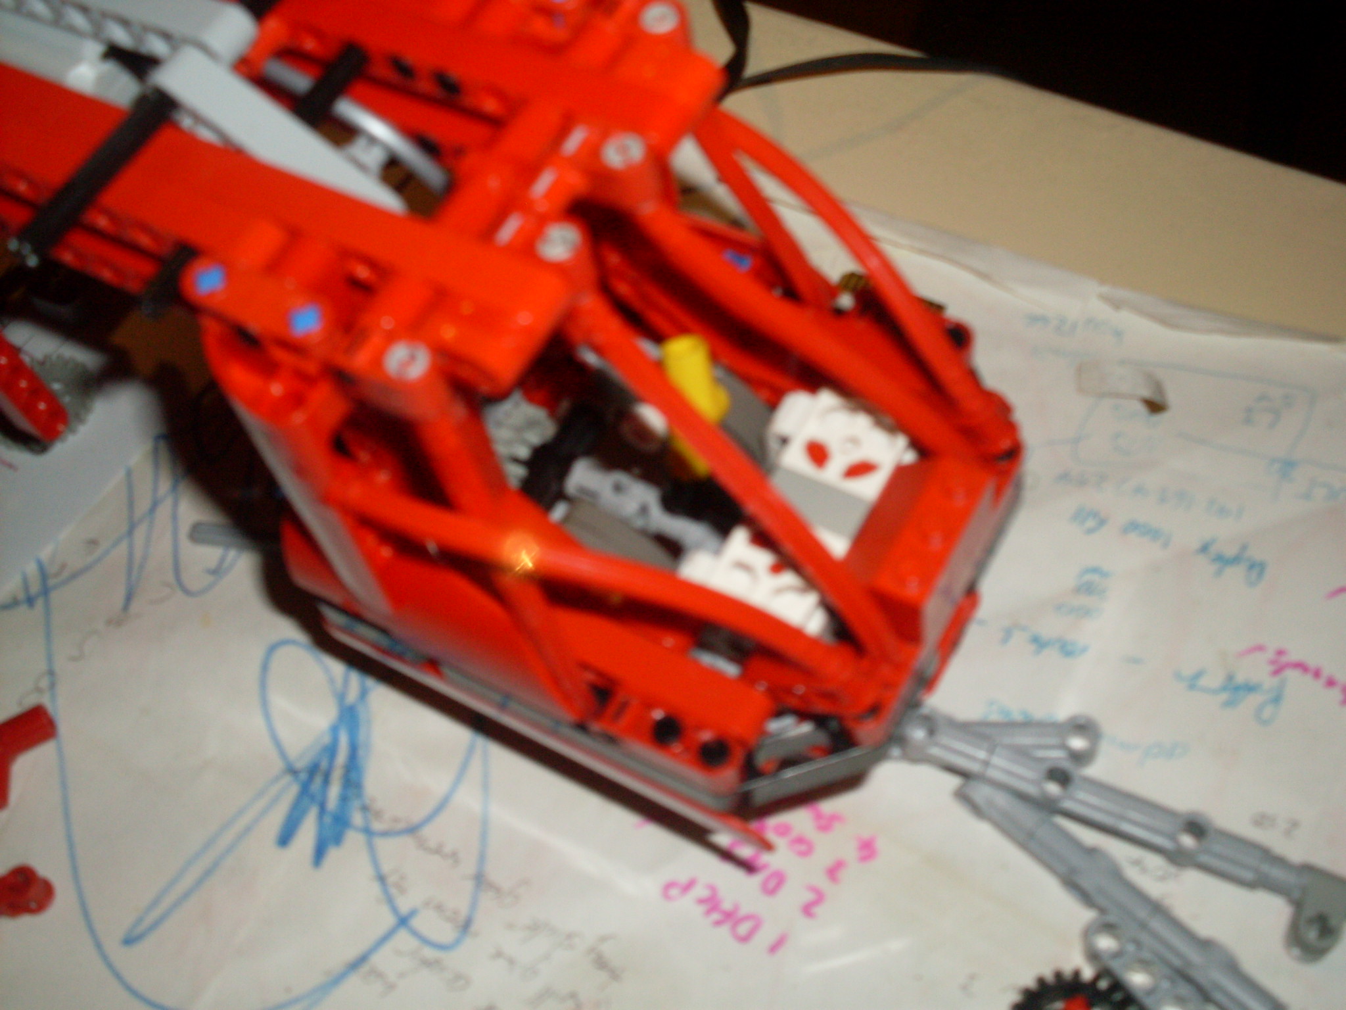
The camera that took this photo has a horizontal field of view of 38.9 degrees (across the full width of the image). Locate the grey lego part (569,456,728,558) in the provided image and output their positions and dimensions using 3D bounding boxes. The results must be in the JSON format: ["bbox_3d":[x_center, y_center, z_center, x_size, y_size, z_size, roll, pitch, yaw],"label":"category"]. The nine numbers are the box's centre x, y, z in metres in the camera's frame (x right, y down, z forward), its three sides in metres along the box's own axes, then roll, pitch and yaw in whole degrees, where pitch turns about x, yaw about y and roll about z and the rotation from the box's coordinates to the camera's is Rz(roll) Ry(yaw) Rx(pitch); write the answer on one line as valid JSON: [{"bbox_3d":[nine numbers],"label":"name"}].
[{"bbox_3d":[-0.004,0.000,0.303,0.028,0.007,0.007,24,68,19],"label":"grey lego part"}]

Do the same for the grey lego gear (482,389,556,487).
[{"bbox_3d":[-0.025,-0.011,0.312,0.009,0.017,0.017,24,68,19],"label":"grey lego gear"}]

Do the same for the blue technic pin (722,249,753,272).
[{"bbox_3d":[0.012,-0.036,0.311,0.006,0.016,0.006,23,67,27],"label":"blue technic pin"}]

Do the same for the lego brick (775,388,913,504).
[{"bbox_3d":[0.027,-0.008,0.302,0.021,0.009,0.016,24,68,19],"label":"lego brick"}]

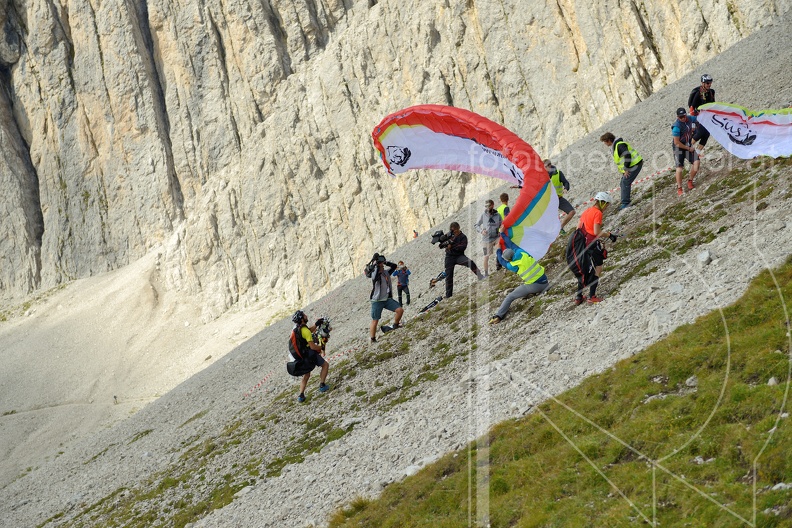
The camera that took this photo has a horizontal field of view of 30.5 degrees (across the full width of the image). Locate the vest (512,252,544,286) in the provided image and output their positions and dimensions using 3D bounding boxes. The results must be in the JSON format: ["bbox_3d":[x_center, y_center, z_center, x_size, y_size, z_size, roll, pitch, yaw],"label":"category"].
[{"bbox_3d":[2.409,0.064,26.500,0.460,0.600,0.300,-39,-26,-13],"label":"vest"}]

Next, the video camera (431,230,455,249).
[{"bbox_3d":[1.036,-0.540,32.000,0.280,0.320,0.560,0,15,45],"label":"video camera"}]

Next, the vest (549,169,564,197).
[{"bbox_3d":[3.515,-1.796,32.200,0.500,0.620,0.320,-6,5,30],"label":"vest"}]

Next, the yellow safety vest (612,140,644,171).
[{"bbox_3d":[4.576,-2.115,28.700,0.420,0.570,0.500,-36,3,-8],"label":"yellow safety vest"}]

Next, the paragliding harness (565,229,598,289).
[{"bbox_3d":[2.939,-0.087,23.000,0.500,0.940,0.480,-1,4,-15],"label":"paragliding harness"}]

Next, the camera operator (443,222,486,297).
[{"bbox_3d":[1.564,-0.081,33.400,0.620,1.740,0.820,-3,5,-38],"label":"camera operator"}]

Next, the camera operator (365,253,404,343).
[{"bbox_3d":[-0.233,0.678,29.400,0.700,1.800,0.620,0,0,-20],"label":"camera operator"}]

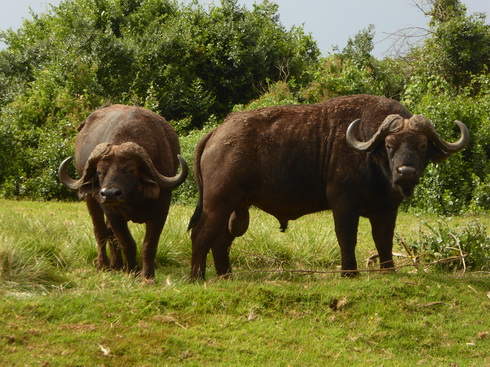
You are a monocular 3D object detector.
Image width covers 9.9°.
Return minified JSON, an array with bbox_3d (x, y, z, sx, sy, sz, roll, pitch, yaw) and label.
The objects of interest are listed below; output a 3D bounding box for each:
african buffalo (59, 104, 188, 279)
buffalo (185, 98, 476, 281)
[{"bbox_3d":[-1.040,0.075,23.200,1.030,1.470,2.400,0,2,-9],"label":"african buffalo"},{"bbox_3d":[0.680,0.030,23.400,2.380,1.540,0.880,1,2,20],"label":"buffalo"}]

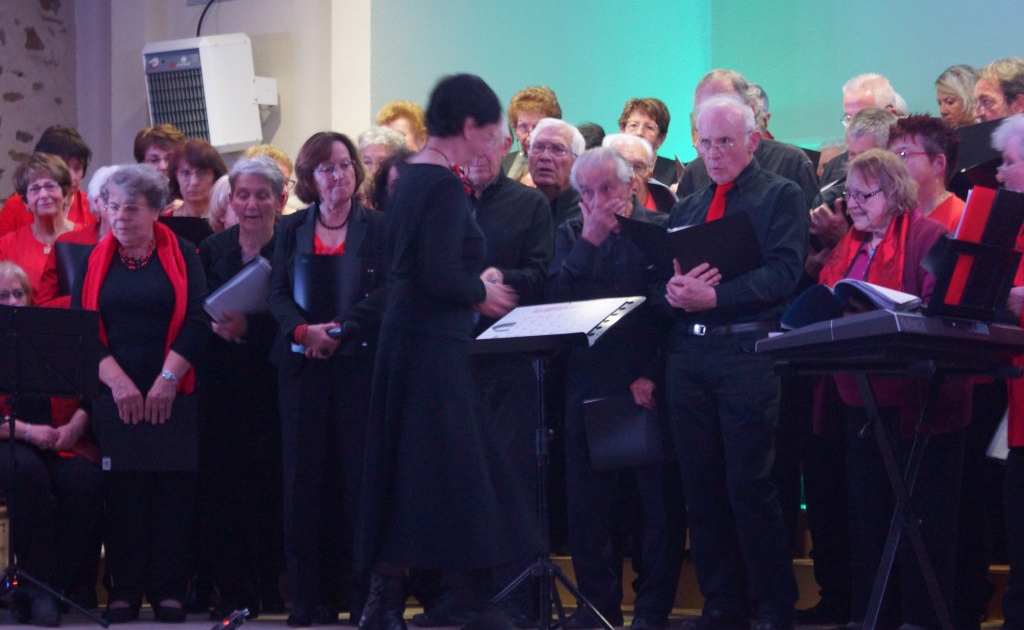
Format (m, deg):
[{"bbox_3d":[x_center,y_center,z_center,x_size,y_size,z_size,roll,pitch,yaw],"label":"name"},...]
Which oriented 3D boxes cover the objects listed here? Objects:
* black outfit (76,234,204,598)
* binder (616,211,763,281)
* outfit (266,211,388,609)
[{"bbox_3d":[-1.258,0.360,7.200,0.460,1.270,0.320,0,-4,-2],"label":"black outfit"},{"bbox_3d":[0.554,-0.209,6.620,0.430,0.090,0.310,0,-37,16],"label":"binder"},{"bbox_3d":[-0.623,0.316,7.256,0.460,1.404,0.330,0,-3,-7],"label":"outfit"}]

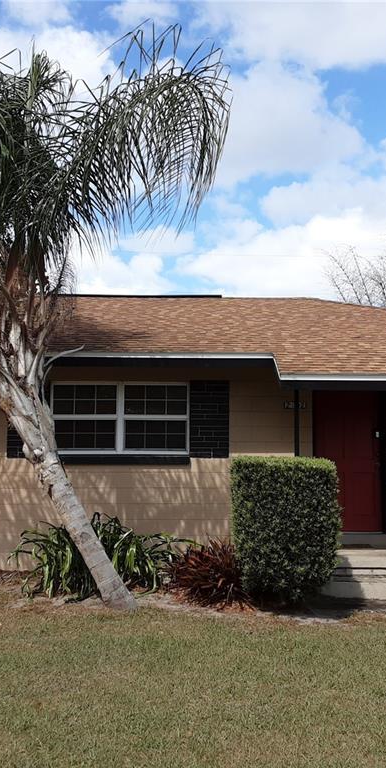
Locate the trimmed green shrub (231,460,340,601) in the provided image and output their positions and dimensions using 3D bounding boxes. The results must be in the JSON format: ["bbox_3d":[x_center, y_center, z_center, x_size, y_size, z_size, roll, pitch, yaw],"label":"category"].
[{"bbox_3d":[0.994,1.581,9.200,1.130,1.480,1.080,0,-7,-3],"label":"trimmed green shrub"}]

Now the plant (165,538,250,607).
[{"bbox_3d":[0.165,1.980,8.833,0.920,0.633,0.850,0,-7,-3],"label":"plant"}]

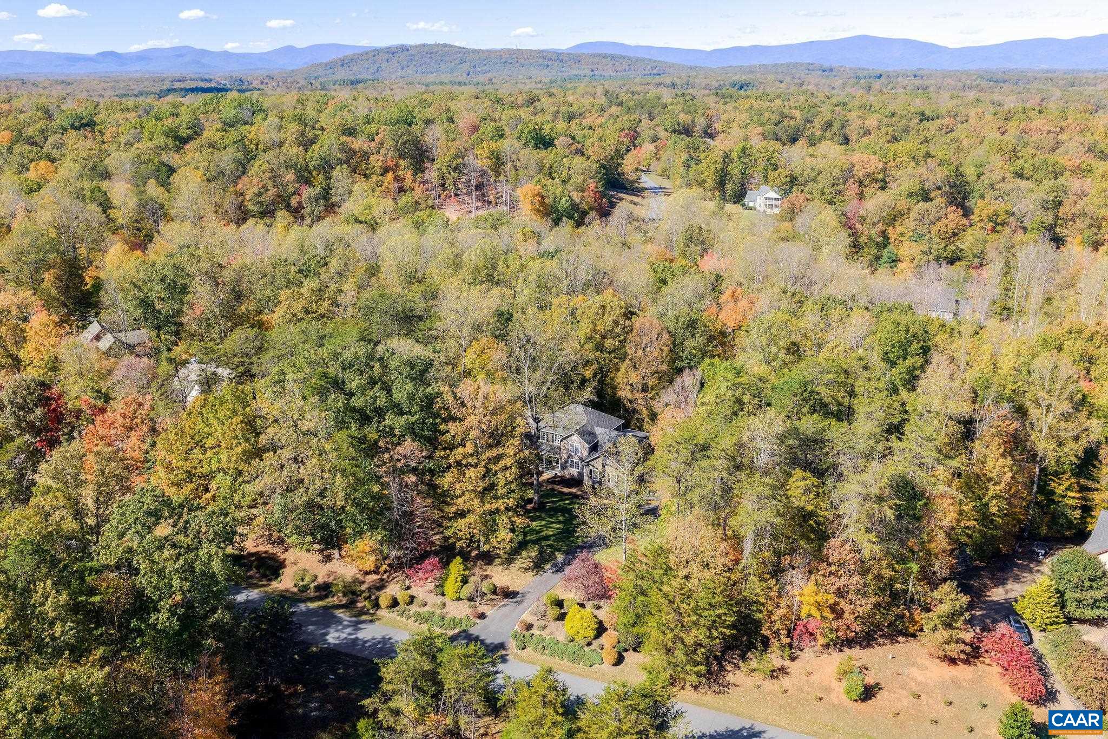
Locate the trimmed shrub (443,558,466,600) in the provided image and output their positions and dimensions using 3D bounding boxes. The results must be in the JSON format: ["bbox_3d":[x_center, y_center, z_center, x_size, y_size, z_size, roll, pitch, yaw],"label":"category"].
[{"bbox_3d":[-12.725,26.281,109.674,2.600,5.800,2.600,0,19,0],"label":"trimmed shrub"}]

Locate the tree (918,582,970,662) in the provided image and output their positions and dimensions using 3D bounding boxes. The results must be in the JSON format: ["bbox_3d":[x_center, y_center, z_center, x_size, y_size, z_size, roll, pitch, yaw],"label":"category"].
[{"bbox_3d":[48.880,30.460,107.170,5.800,9.400,5.700,0,19,0],"label":"tree"}]

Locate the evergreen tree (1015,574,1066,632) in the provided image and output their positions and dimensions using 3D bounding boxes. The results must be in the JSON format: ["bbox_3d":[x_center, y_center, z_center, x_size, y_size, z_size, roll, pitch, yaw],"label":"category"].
[{"bbox_3d":[63.960,30.060,112.740,5.850,6.600,5.850,0,19,0],"label":"evergreen tree"}]

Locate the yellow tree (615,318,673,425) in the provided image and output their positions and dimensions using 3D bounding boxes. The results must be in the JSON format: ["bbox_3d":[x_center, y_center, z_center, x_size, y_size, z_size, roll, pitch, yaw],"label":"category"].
[{"bbox_3d":[16.907,1.186,157.503,10.300,21.500,10.300,0,19,0],"label":"yellow tree"}]

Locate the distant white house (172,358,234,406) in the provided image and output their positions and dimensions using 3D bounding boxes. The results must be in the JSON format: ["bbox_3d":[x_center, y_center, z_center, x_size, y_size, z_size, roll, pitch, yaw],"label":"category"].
[{"bbox_3d":[-70.411,2.953,172.858,13.000,8.000,10.500,-6,20,-17],"label":"distant white house"}]

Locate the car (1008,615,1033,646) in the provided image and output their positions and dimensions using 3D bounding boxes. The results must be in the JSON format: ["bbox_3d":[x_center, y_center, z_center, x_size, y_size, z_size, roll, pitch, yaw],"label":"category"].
[{"bbox_3d":[58.000,32.132,106.965,1.840,1.550,4.600,5,20,13],"label":"car"}]

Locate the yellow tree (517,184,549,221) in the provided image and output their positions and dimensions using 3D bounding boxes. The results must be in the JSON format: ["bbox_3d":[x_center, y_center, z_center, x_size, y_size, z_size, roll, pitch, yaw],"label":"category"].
[{"bbox_3d":[-7.640,-59.328,308.125,11.300,14.000,11.300,0,19,0],"label":"yellow tree"}]

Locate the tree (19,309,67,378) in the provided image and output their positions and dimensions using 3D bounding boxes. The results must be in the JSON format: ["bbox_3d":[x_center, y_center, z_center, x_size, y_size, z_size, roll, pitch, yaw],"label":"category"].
[{"bbox_3d":[-109.226,-4.896,182.698,9.000,16.300,9.000,-12,23,-31],"label":"tree"}]

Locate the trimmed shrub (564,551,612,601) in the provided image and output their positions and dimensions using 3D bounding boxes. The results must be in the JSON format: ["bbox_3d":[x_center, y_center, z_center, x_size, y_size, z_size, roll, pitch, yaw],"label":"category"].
[{"bbox_3d":[4.600,27.800,117.400,6.500,6.100,6.400,0,19,0],"label":"trimmed shrub"}]

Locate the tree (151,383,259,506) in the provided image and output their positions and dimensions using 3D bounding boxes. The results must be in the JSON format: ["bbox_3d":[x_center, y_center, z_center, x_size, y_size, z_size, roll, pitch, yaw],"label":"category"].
[{"bbox_3d":[-54.200,12.900,135.000,15.800,22.500,15.500,0,19,0],"label":"tree"}]

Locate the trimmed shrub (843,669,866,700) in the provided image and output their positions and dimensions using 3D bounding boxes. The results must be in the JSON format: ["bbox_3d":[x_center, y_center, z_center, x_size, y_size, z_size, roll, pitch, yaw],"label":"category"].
[{"bbox_3d":[34.710,36.280,99.380,2.450,3.600,2.450,0,19,0],"label":"trimmed shrub"}]

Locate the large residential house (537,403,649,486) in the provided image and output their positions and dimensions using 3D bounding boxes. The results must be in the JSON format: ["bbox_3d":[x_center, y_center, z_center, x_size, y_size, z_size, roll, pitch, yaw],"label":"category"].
[{"bbox_3d":[7.113,11.704,145.190,17.700,9.800,14.500,10,22,27],"label":"large residential house"}]

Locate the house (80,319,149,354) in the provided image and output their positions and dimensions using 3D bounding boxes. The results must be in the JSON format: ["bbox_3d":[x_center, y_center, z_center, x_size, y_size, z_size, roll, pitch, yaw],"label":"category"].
[{"bbox_3d":[-109.500,-6.900,214.000,13.000,8.000,18.000,-14,24,-35],"label":"house"}]

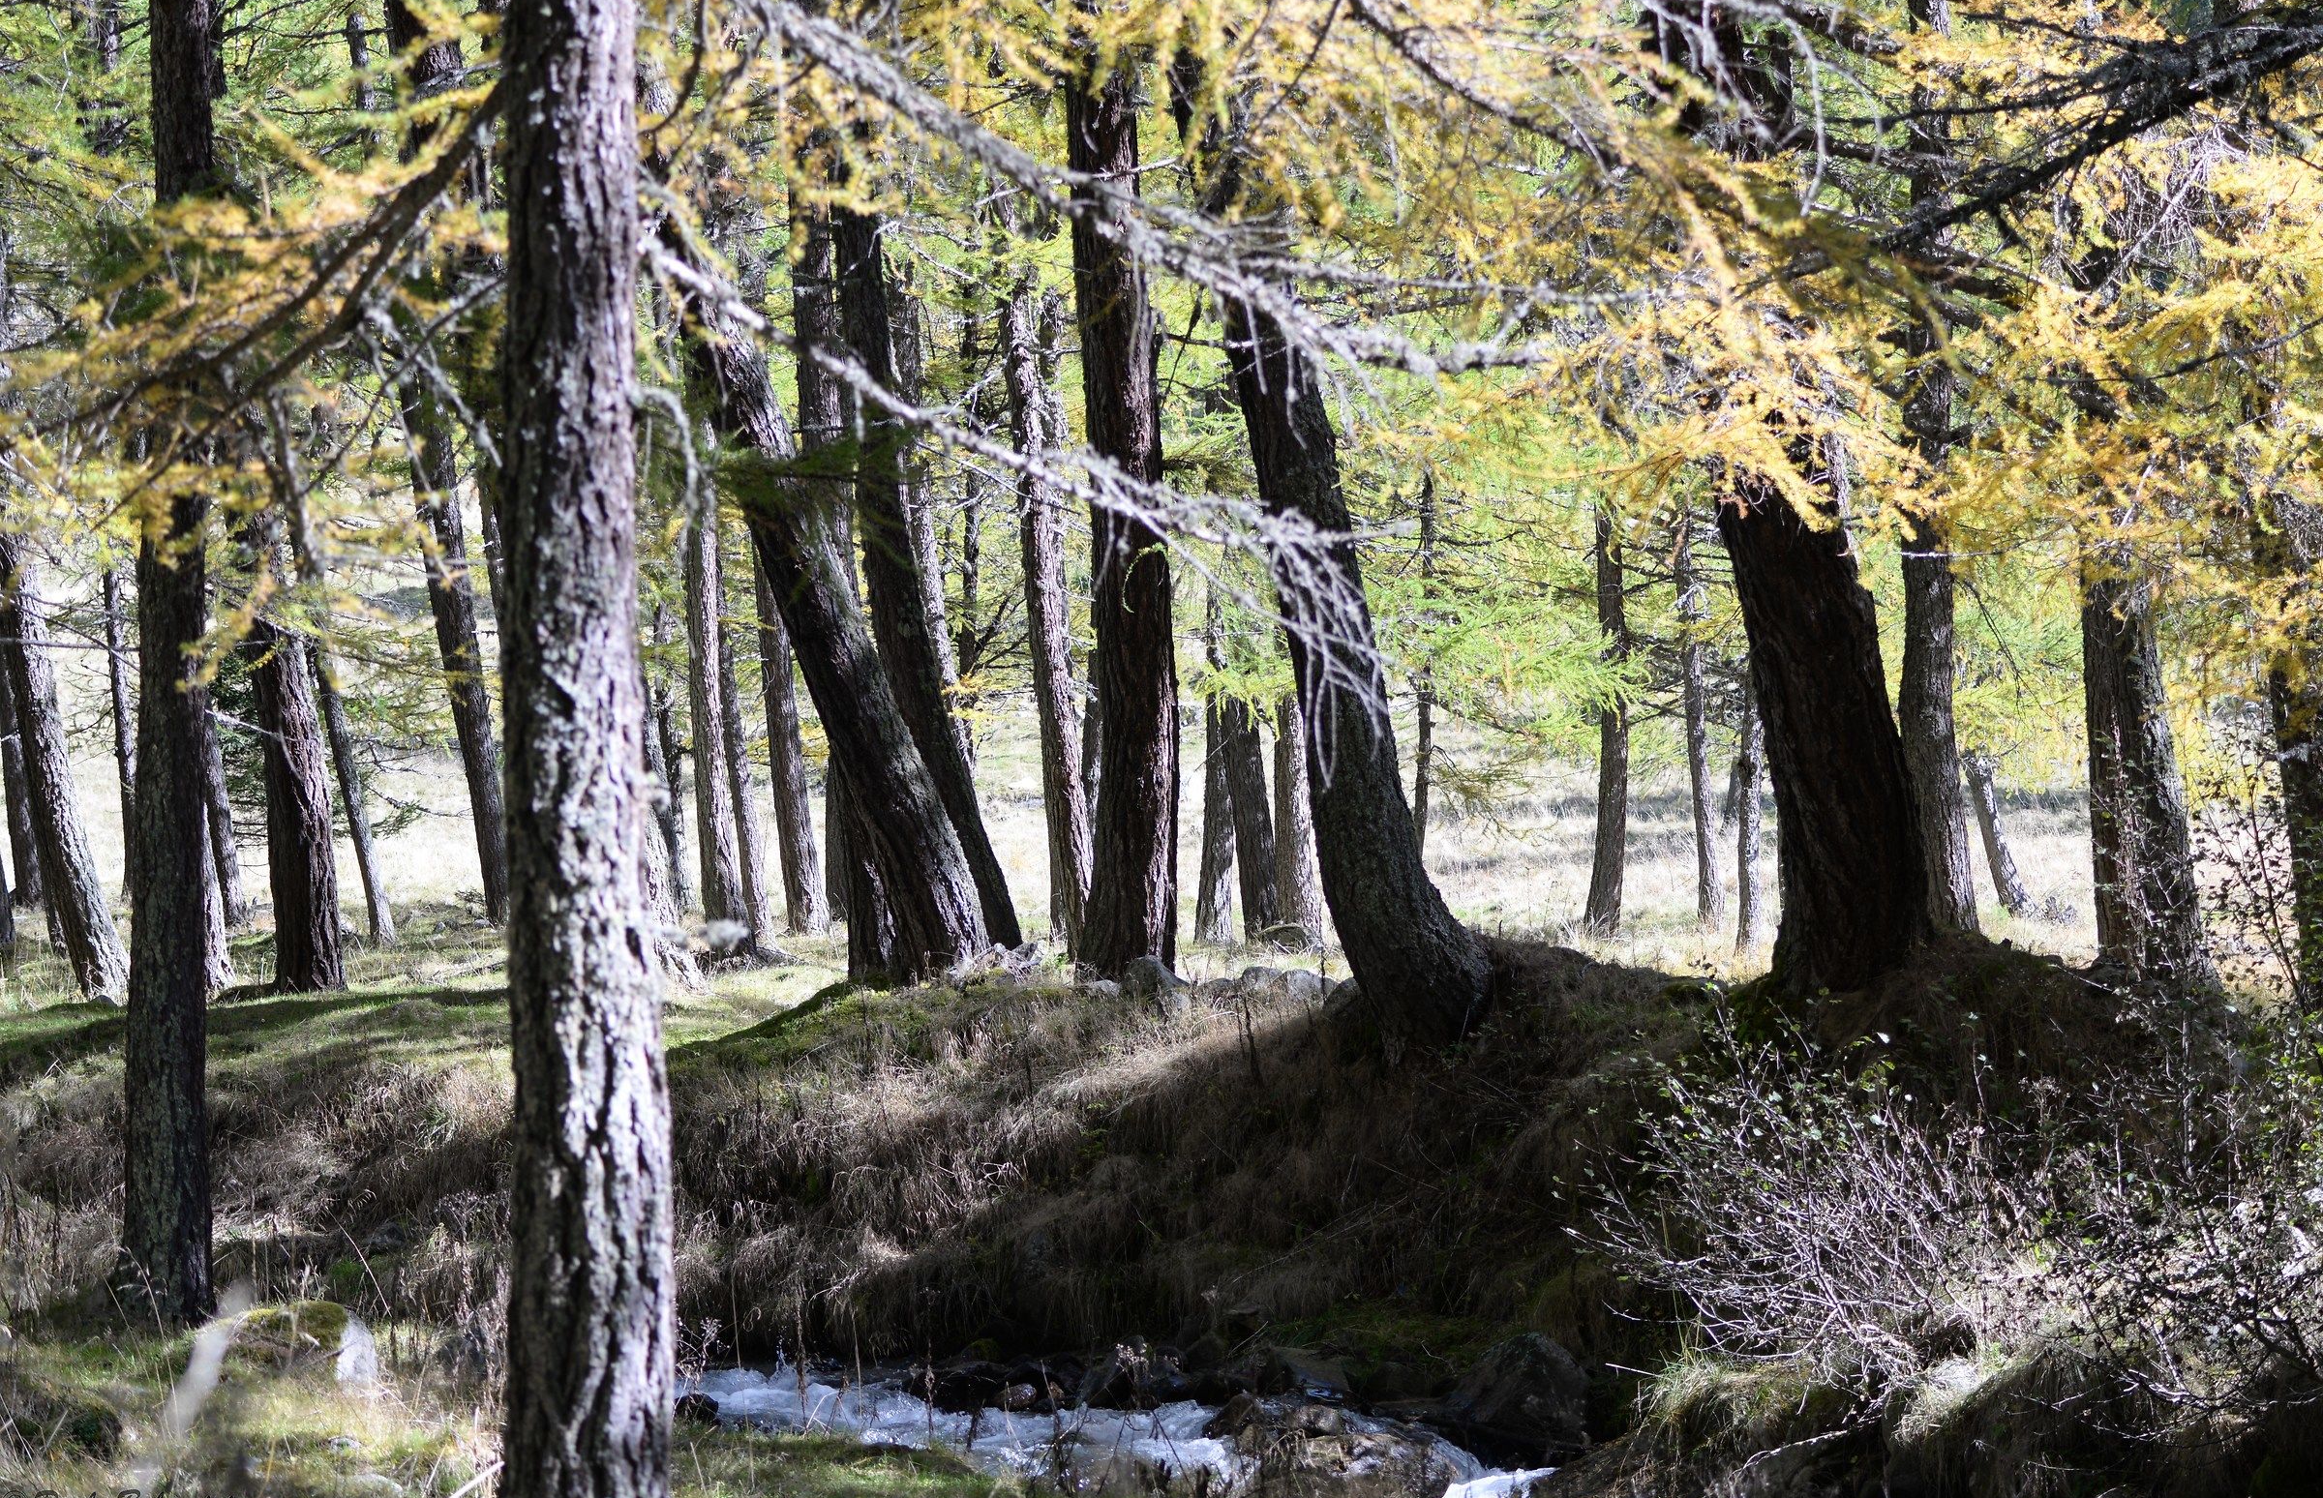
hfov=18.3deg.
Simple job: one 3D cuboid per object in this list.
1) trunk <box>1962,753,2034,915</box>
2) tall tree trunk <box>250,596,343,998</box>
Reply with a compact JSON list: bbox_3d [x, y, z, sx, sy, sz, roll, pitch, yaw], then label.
[{"bbox_3d":[7.168,0.724,62.000,0.233,1.480,0.202,-15,0,0],"label":"trunk"},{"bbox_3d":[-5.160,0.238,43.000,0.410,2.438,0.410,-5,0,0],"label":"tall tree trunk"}]

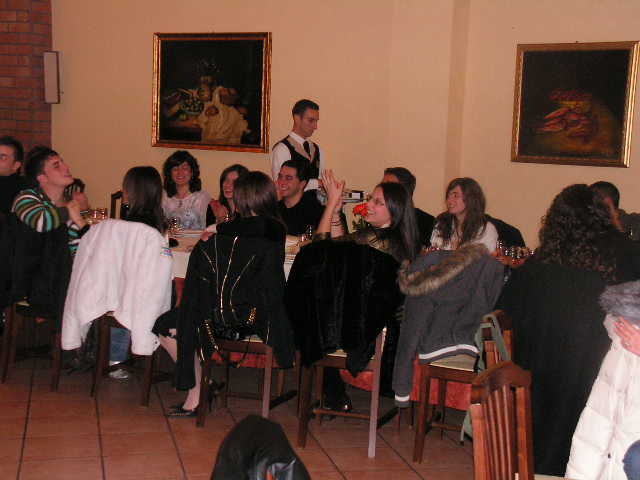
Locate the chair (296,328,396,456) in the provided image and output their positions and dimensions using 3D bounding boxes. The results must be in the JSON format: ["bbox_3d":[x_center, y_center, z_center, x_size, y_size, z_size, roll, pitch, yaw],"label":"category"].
[{"bbox_3d":[0.153,0.503,5.087,0.420,0.970,0.500,4,7,17],"label":"chair"}]

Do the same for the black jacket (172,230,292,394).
[{"bbox_3d":[-0.400,0.319,5.188,0.520,0.720,0.280,4,7,18],"label":"black jacket"}]

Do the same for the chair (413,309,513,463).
[{"bbox_3d":[0.703,0.540,4.902,0.420,0.970,0.500,5,7,25],"label":"chair"}]

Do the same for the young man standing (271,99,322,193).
[{"bbox_3d":[-0.145,-0.171,7.729,0.500,1.710,0.360,-3,8,-36],"label":"young man standing"}]

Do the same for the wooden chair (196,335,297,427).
[{"bbox_3d":[-0.355,0.454,5.395,0.420,0.970,0.500,4,7,18],"label":"wooden chair"}]

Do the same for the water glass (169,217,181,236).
[{"bbox_3d":[-0.963,-0.089,7.036,0.075,0.130,0.075,2,6,0],"label":"water glass"}]

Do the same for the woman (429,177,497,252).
[{"bbox_3d":[0.793,0.247,6.343,0.460,1.240,0.720,5,7,27],"label":"woman"}]

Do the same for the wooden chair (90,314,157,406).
[{"bbox_3d":[-1.000,0.383,5.855,0.420,0.970,0.500,5,7,24],"label":"wooden chair"}]

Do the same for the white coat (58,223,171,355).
[{"bbox_3d":[-1.067,0.212,5.611,0.550,0.670,0.260,5,7,24],"label":"white coat"}]

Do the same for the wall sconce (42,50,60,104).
[{"bbox_3d":[-2.268,-1.372,8.900,0.150,0.440,0.090,5,7,27],"label":"wall sconce"}]

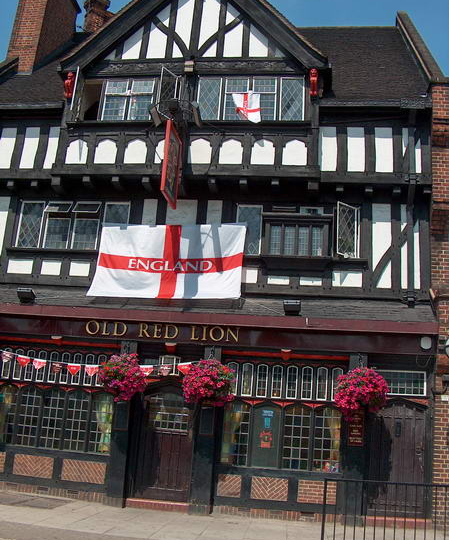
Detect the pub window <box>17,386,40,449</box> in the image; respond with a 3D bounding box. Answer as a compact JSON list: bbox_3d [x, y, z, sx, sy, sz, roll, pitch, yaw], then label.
[{"bbox_3d":[-3.682,2.758,12.065,0.400,1.074,0.100,2,-15,8],"label":"pub window"}]

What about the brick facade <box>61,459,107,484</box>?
[{"bbox_3d":[-2.564,3.674,11.679,0.810,0.381,0.100,2,-15,8],"label":"brick facade"}]

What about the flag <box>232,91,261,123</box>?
[{"bbox_3d":[0.453,-3.284,12.892,0.550,0.730,0.100,2,-15,8],"label":"flag"}]

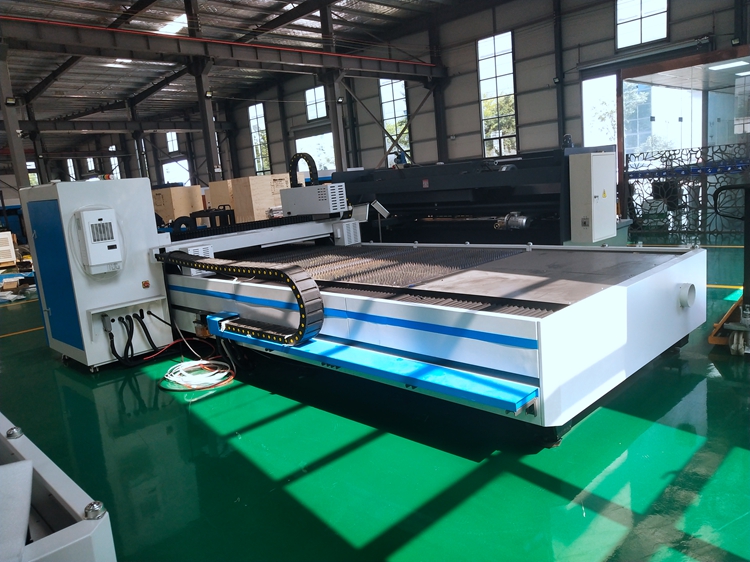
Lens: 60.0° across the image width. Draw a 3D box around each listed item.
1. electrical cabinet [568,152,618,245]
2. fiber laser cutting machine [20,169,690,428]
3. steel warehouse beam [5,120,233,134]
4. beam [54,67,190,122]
[{"bbox_3d":[2.243,-0.873,6.688,0.530,0.885,0.240,-15,14,-43],"label":"electrical cabinet"},{"bbox_3d":[-0.451,-0.175,5.335,2.830,1.700,5.059,-15,14,-43],"label":"fiber laser cutting machine"},{"bbox_3d":[-12.733,-8.109,34.294,0.350,0.620,12.677,4,14,42],"label":"steel warehouse beam"},{"bbox_3d":[-14.090,-9.611,35.035,14.865,0.800,0.350,4,14,42],"label":"beam"}]

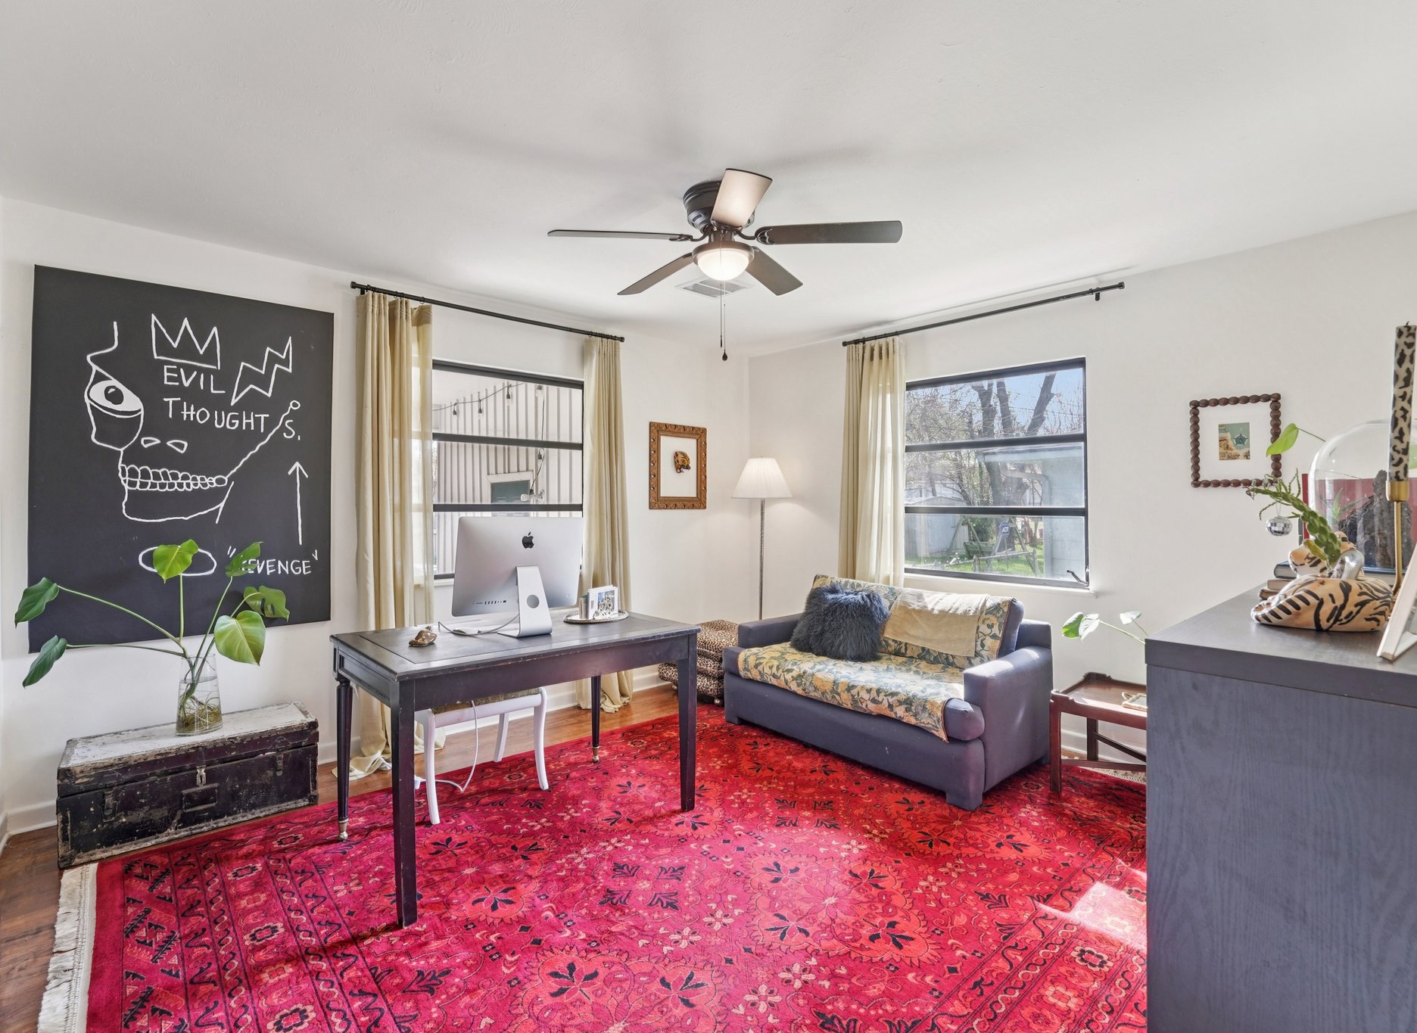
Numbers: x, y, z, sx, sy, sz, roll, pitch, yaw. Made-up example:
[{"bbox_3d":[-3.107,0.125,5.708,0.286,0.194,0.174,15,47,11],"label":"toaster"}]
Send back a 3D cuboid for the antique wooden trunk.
[{"bbox_3d":[-2.098,1.065,2.517,0.775,0.350,0.380,0,0,-37],"label":"antique wooden trunk"}]

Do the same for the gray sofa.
[{"bbox_3d":[0.916,0.842,3.330,0.830,0.790,1.480,0,0,-41],"label":"gray sofa"}]

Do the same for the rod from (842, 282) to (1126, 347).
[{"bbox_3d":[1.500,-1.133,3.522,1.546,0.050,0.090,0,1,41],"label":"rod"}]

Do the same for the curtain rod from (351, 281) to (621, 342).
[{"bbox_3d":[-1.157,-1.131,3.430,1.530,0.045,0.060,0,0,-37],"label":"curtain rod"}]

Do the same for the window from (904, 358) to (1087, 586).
[{"bbox_3d":[1.595,-0.232,3.576,1.130,1.230,0.090,0,0,41],"label":"window"}]

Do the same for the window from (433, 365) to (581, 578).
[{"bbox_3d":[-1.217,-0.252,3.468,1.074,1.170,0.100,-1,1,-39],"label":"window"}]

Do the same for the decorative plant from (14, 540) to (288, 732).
[{"bbox_3d":[-2.181,0.495,2.434,0.800,0.790,0.440,0,0,-37],"label":"decorative plant"}]

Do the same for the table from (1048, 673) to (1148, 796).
[{"bbox_3d":[1.909,0.970,2.522,0.733,0.442,0.502,0,1,45],"label":"table"}]

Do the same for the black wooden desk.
[{"bbox_3d":[-0.720,0.825,2.380,1.155,0.753,0.748,-1,1,-42],"label":"black wooden desk"}]

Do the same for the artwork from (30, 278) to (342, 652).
[{"bbox_3d":[-2.210,-0.230,2.621,0.984,1.486,0.040,-1,1,-39],"label":"artwork"}]

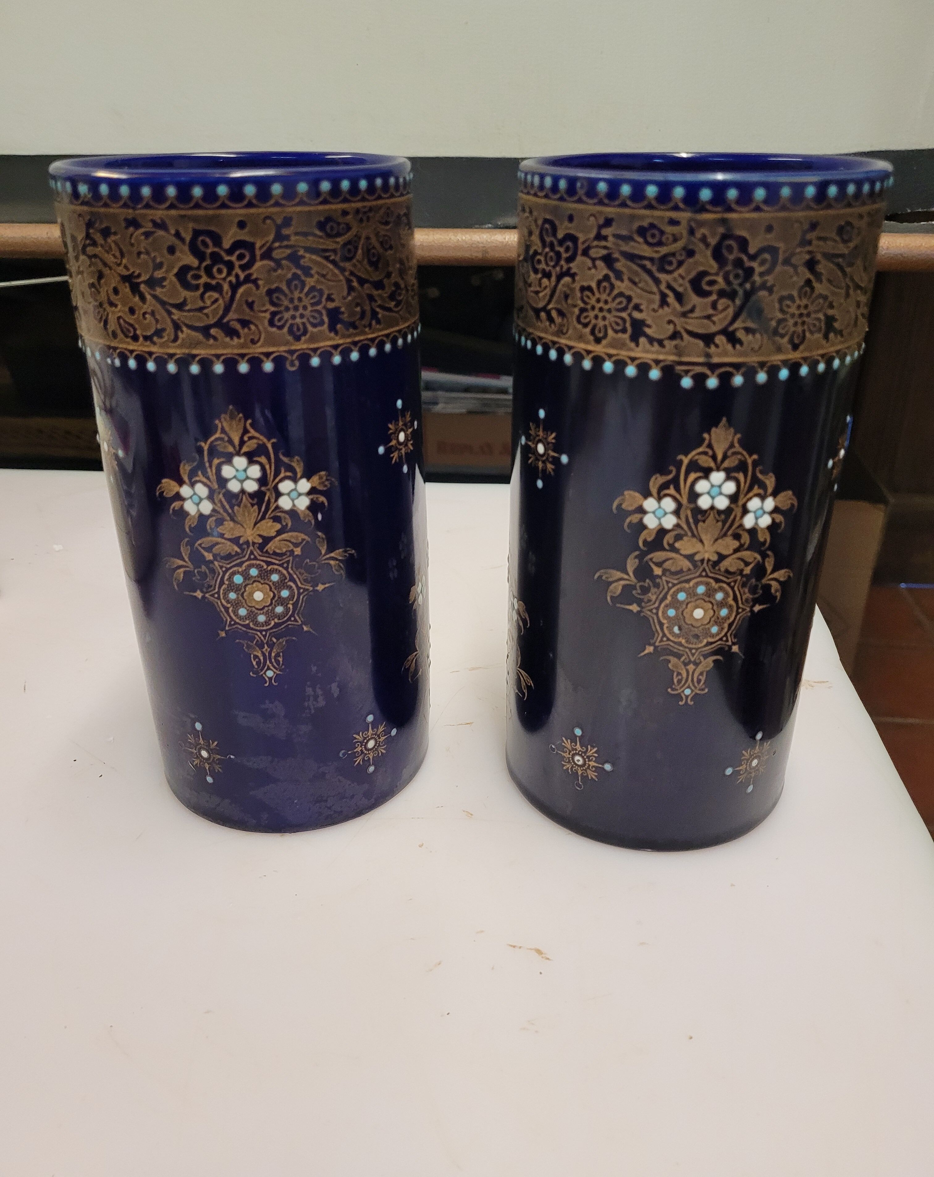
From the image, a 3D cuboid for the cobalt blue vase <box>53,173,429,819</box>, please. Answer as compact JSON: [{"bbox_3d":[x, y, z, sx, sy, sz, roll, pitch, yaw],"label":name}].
[{"bbox_3d":[-0.094,-0.045,0.454,0.147,0.295,0.147,0,27,0],"label":"cobalt blue vase"}]

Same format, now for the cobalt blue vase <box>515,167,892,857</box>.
[{"bbox_3d":[0.094,-0.039,0.441,0.147,0.295,0.147,0,27,0],"label":"cobalt blue vase"}]

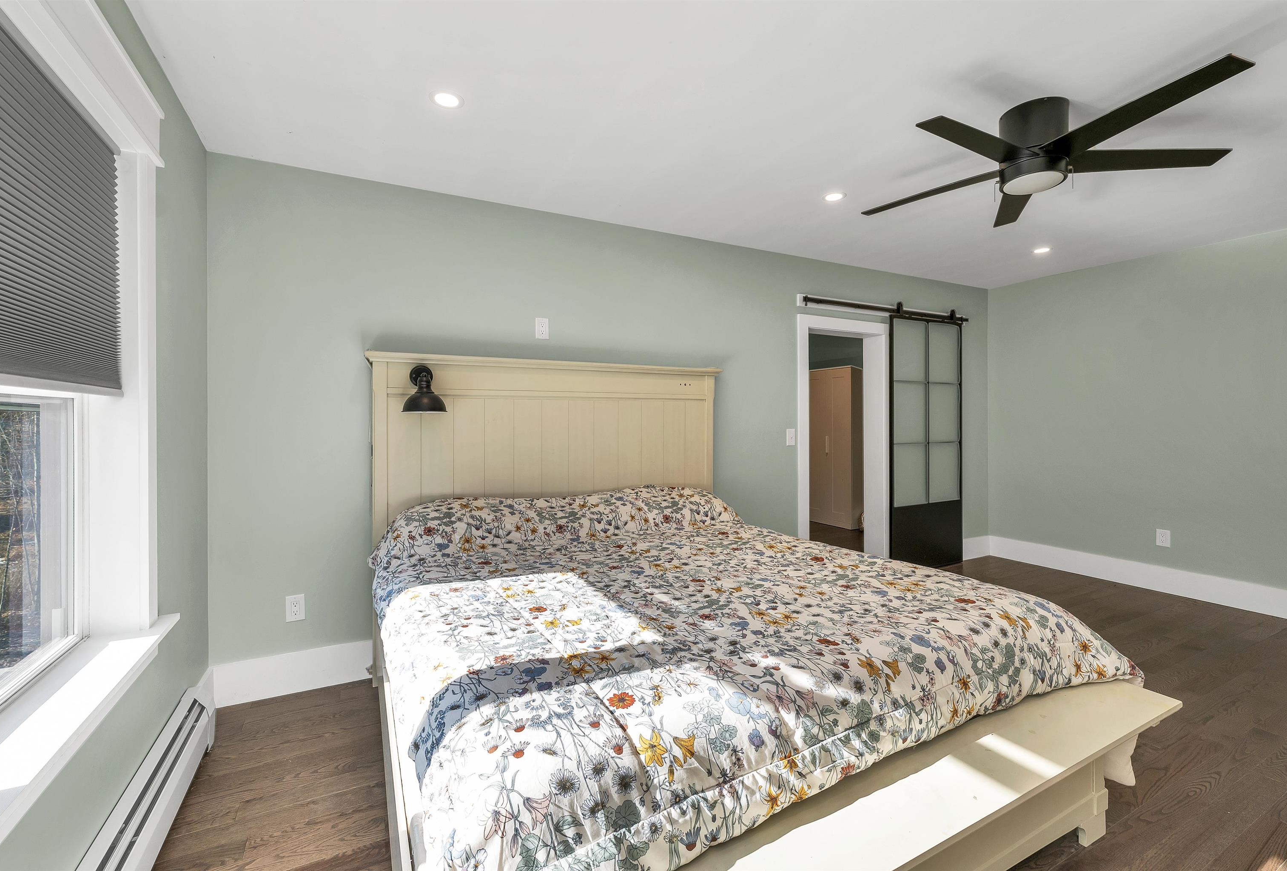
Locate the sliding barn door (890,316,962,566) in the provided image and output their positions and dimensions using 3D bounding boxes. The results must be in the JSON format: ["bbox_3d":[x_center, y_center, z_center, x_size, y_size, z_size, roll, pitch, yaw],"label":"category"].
[{"bbox_3d":[2.433,0.080,4.347,0.910,2.132,0.043,0,0,-27],"label":"sliding barn door"}]

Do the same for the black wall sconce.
[{"bbox_3d":[-1.048,-0.228,2.430,0.196,0.238,0.240,0,0,-27],"label":"black wall sconce"}]

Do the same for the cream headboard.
[{"bbox_3d":[-0.412,0.395,2.890,2.042,1.592,0.113,0,0,-27],"label":"cream headboard"}]

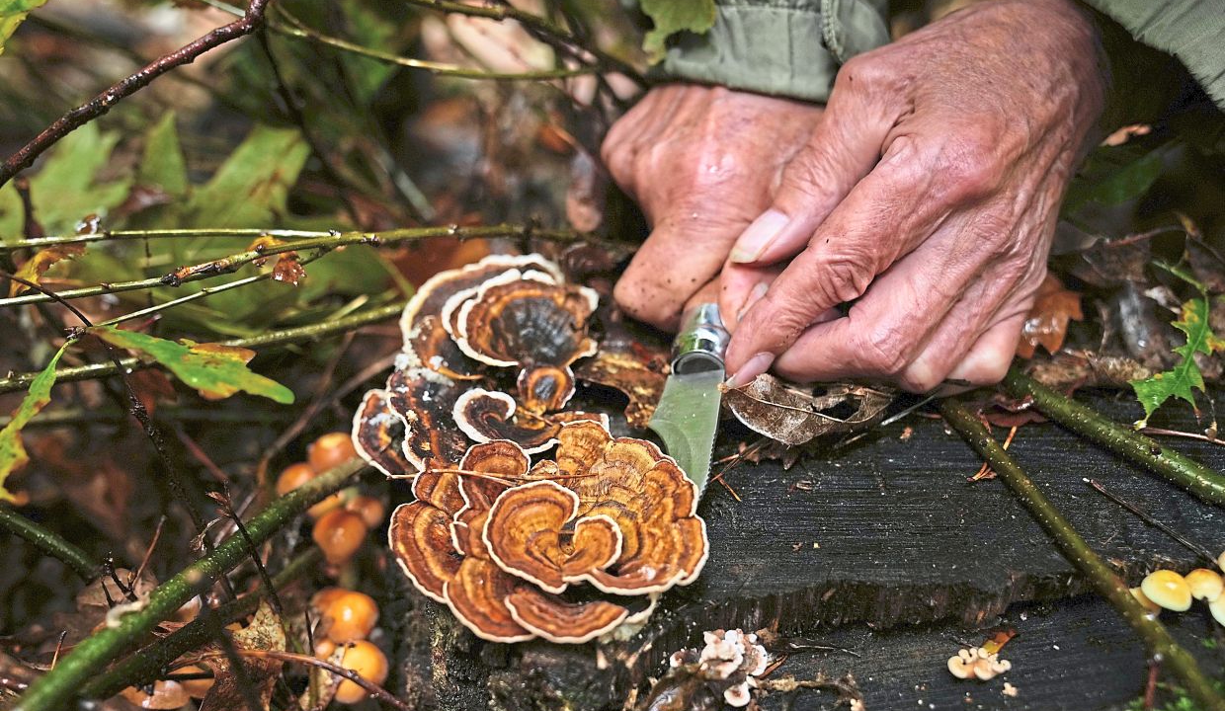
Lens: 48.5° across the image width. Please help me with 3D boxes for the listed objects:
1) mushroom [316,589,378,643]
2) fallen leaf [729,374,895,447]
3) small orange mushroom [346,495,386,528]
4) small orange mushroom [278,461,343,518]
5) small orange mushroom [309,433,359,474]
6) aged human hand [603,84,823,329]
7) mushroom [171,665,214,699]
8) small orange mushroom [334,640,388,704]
[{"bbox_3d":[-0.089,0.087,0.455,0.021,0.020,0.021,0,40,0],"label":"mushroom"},{"bbox_3d":[0.064,0.018,0.445,0.057,0.017,0.035,0,40,0],"label":"fallen leaf"},{"bbox_3d":[-0.090,0.058,0.499,0.017,0.015,0.017,0,40,0],"label":"small orange mushroom"},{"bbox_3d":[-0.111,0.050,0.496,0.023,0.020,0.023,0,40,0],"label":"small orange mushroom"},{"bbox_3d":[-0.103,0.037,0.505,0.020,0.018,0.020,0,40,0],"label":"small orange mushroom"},{"bbox_3d":[0.039,-0.056,0.496,0.098,0.072,0.108,9,52,22],"label":"aged human hand"},{"bbox_3d":[-0.138,0.106,0.445,0.015,0.011,0.015,0,40,0],"label":"mushroom"},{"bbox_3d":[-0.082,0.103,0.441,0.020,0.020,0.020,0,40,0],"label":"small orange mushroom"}]

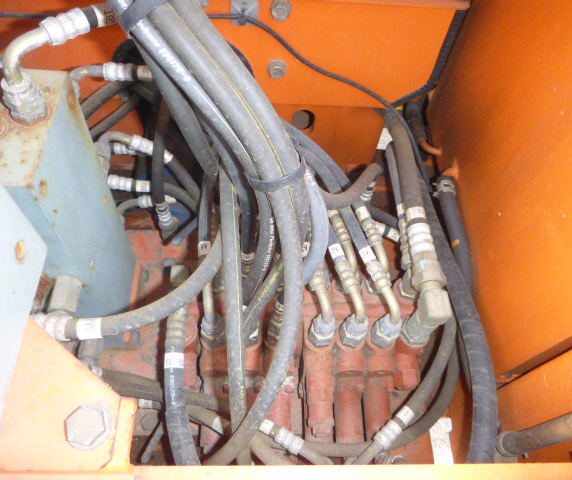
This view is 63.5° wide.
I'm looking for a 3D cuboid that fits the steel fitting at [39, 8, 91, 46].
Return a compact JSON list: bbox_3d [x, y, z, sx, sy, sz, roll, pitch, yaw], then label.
[{"bbox_3d":[-0.169,-0.163,0.355,0.034,0.019,0.019,-38,71,-25],"label":"steel fitting"}]

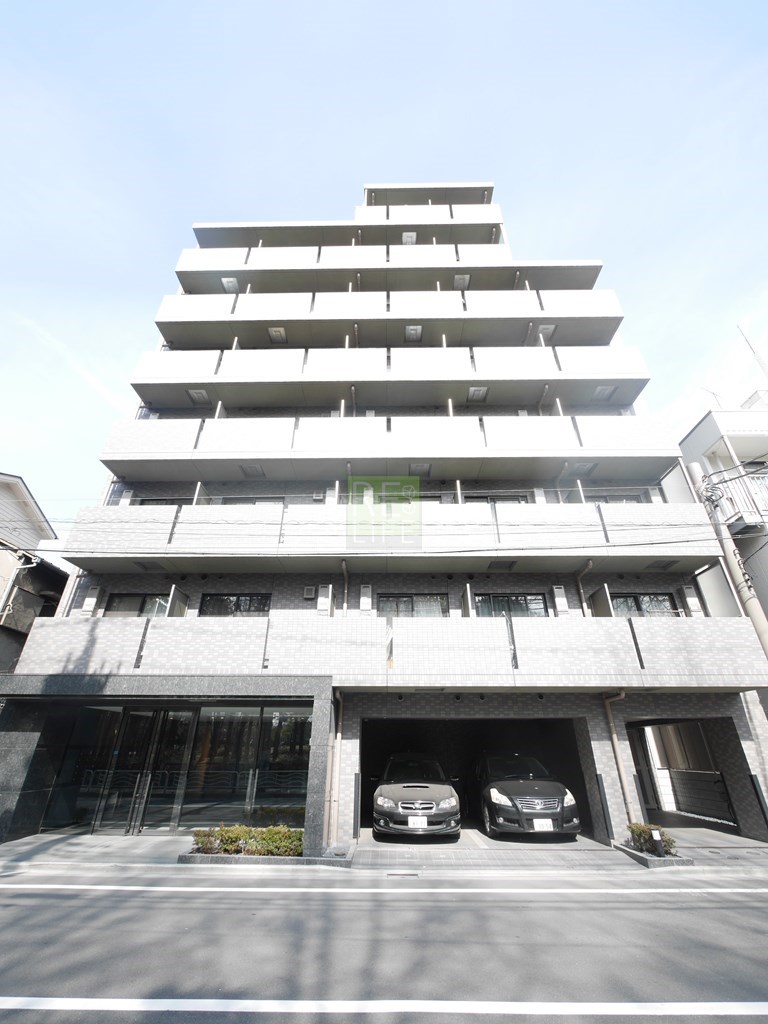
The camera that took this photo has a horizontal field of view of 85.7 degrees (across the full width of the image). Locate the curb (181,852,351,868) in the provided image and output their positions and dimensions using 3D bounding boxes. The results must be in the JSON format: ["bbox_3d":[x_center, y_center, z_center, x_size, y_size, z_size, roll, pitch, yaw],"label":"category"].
[{"bbox_3d":[-1.891,5.565,6.610,2.770,0.120,0.150,0,-28,1],"label":"curb"}]

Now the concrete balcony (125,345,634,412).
[{"bbox_3d":[0.125,-4.006,12.414,14.644,1.294,1.020,0,-28,1],"label":"concrete balcony"}]

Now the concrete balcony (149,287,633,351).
[{"bbox_3d":[0.135,-6.336,13.673,14.644,1.294,1.020,0,-28,1],"label":"concrete balcony"}]

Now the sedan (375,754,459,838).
[{"bbox_3d":[0.713,6.402,9.630,1.760,1.440,4.650,-1,-28,2],"label":"sedan"}]

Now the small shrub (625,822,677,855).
[{"bbox_3d":[4.562,5.575,7.077,0.620,0.410,0.520,0,-28,1],"label":"small shrub"}]

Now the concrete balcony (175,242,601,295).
[{"bbox_3d":[0.145,-8.665,14.932,14.644,1.294,1.020,0,-28,1],"label":"concrete balcony"}]

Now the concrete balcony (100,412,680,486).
[{"bbox_3d":[0.131,-1.694,11.223,14.702,1.336,1.030,0,-28,1],"label":"concrete balcony"}]

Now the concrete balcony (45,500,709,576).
[{"bbox_3d":[0.121,0.655,9.952,14.702,1.332,1.030,0,-28,1],"label":"concrete balcony"}]

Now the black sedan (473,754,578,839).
[{"bbox_3d":[2.929,6.418,9.663,1.800,1.460,4.750,-1,-28,2],"label":"black sedan"}]

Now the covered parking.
[{"bbox_3d":[1.868,6.378,10.277,4.600,2.120,5.300,0,-28,1],"label":"covered parking"}]

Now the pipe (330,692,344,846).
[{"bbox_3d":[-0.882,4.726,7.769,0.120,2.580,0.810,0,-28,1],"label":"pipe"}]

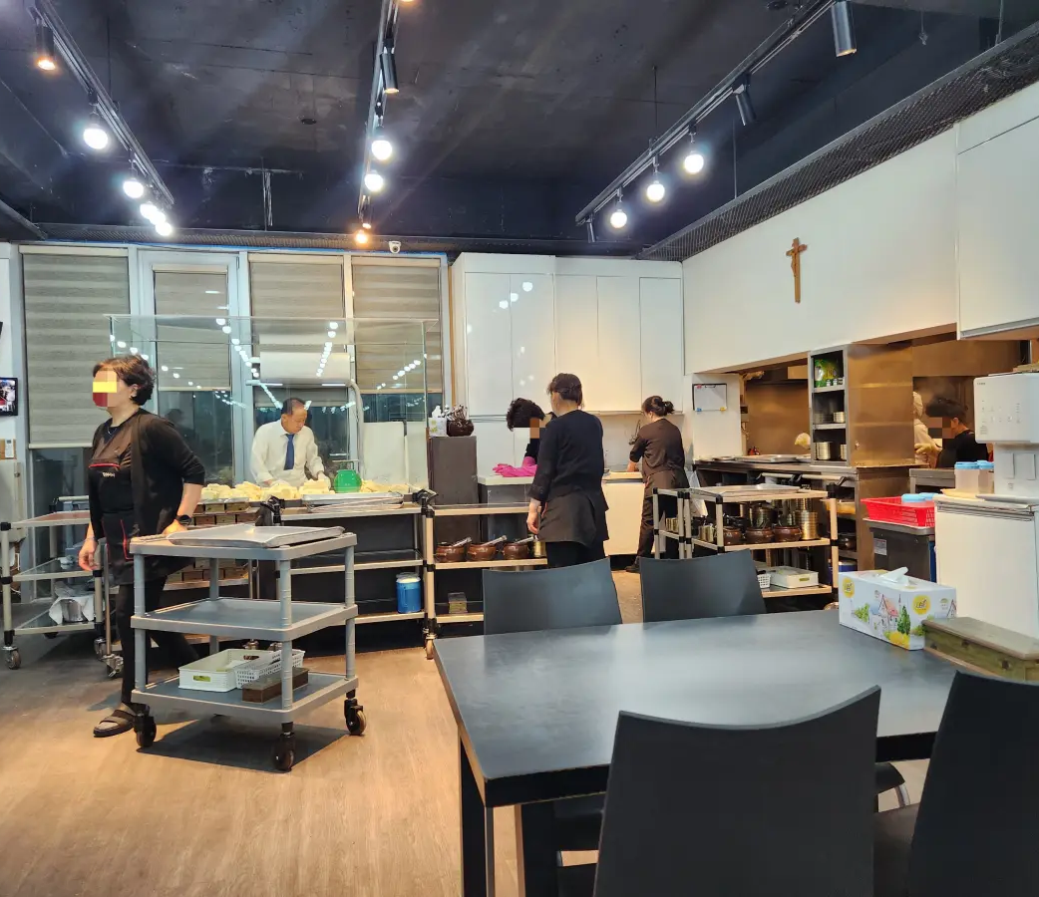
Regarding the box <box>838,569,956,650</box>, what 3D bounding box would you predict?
[{"bbox_3d":[0.852,0.360,1.802,0.118,0.126,0.246,-2,1,-11],"label":"box"}]

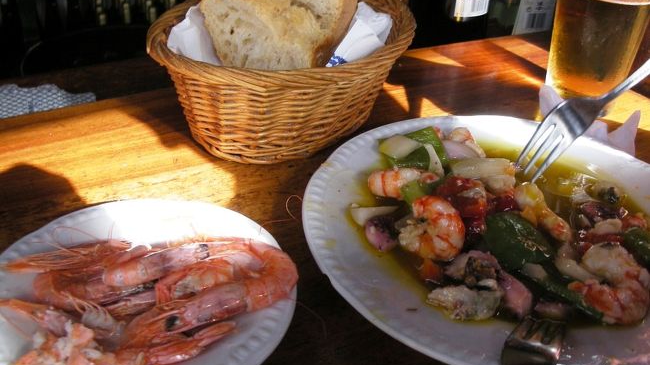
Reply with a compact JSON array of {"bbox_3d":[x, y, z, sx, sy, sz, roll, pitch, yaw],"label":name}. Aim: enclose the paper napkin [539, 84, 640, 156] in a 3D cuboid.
[{"bbox_3d":[0.216,-0.048,0.519,0.087,0.038,0.062,20,37,25],"label":"paper napkin"}]

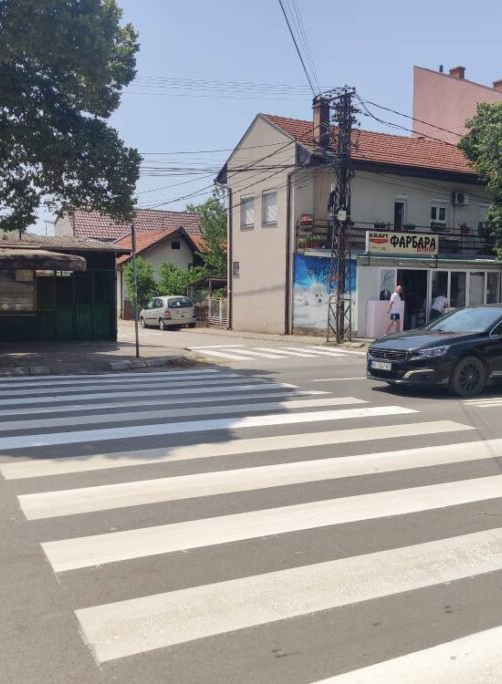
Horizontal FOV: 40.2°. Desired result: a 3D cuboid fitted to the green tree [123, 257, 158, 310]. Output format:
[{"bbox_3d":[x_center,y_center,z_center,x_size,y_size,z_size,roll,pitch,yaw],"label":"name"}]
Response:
[{"bbox_3d":[-6.405,-3.062,39.390,2.100,3.600,2.100,-2,5,-27],"label":"green tree"}]

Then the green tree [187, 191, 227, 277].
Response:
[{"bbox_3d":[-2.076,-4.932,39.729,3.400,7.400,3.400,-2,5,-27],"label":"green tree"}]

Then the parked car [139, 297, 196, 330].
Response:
[{"bbox_3d":[-4.268,-1.504,34.802,1.740,1.620,4.200,-2,5,-27],"label":"parked car"}]

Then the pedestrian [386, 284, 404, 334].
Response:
[{"bbox_3d":[4.796,-1.014,22.789,0.450,1.750,0.500,3,5,23],"label":"pedestrian"}]

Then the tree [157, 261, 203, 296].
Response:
[{"bbox_3d":[-3.957,-2.876,39.403,2.700,3.400,2.500,-2,5,-27],"label":"tree"}]

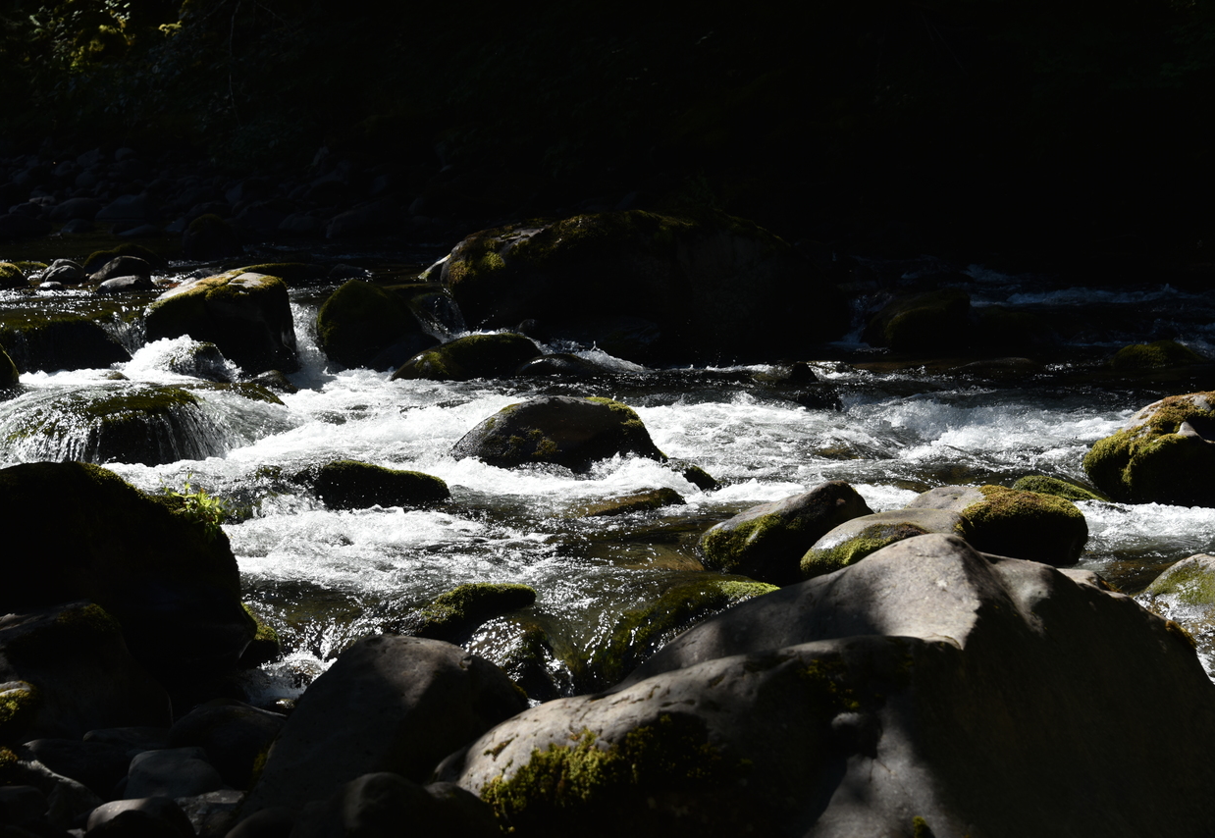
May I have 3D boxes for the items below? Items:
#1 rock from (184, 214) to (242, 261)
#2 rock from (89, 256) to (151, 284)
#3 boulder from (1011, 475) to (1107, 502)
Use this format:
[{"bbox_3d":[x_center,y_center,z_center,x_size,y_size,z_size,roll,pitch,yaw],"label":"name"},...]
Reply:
[{"bbox_3d":[-2.589,-1.190,22.359,0.385,0.329,0.360,0,8,0],"label":"rock"},{"bbox_3d":[-2.955,-0.908,20.743,0.369,0.170,0.270,0,8,0],"label":"rock"},{"bbox_3d":[2.057,0.320,15.600,0.461,0.138,0.345,0,8,0],"label":"boulder"}]

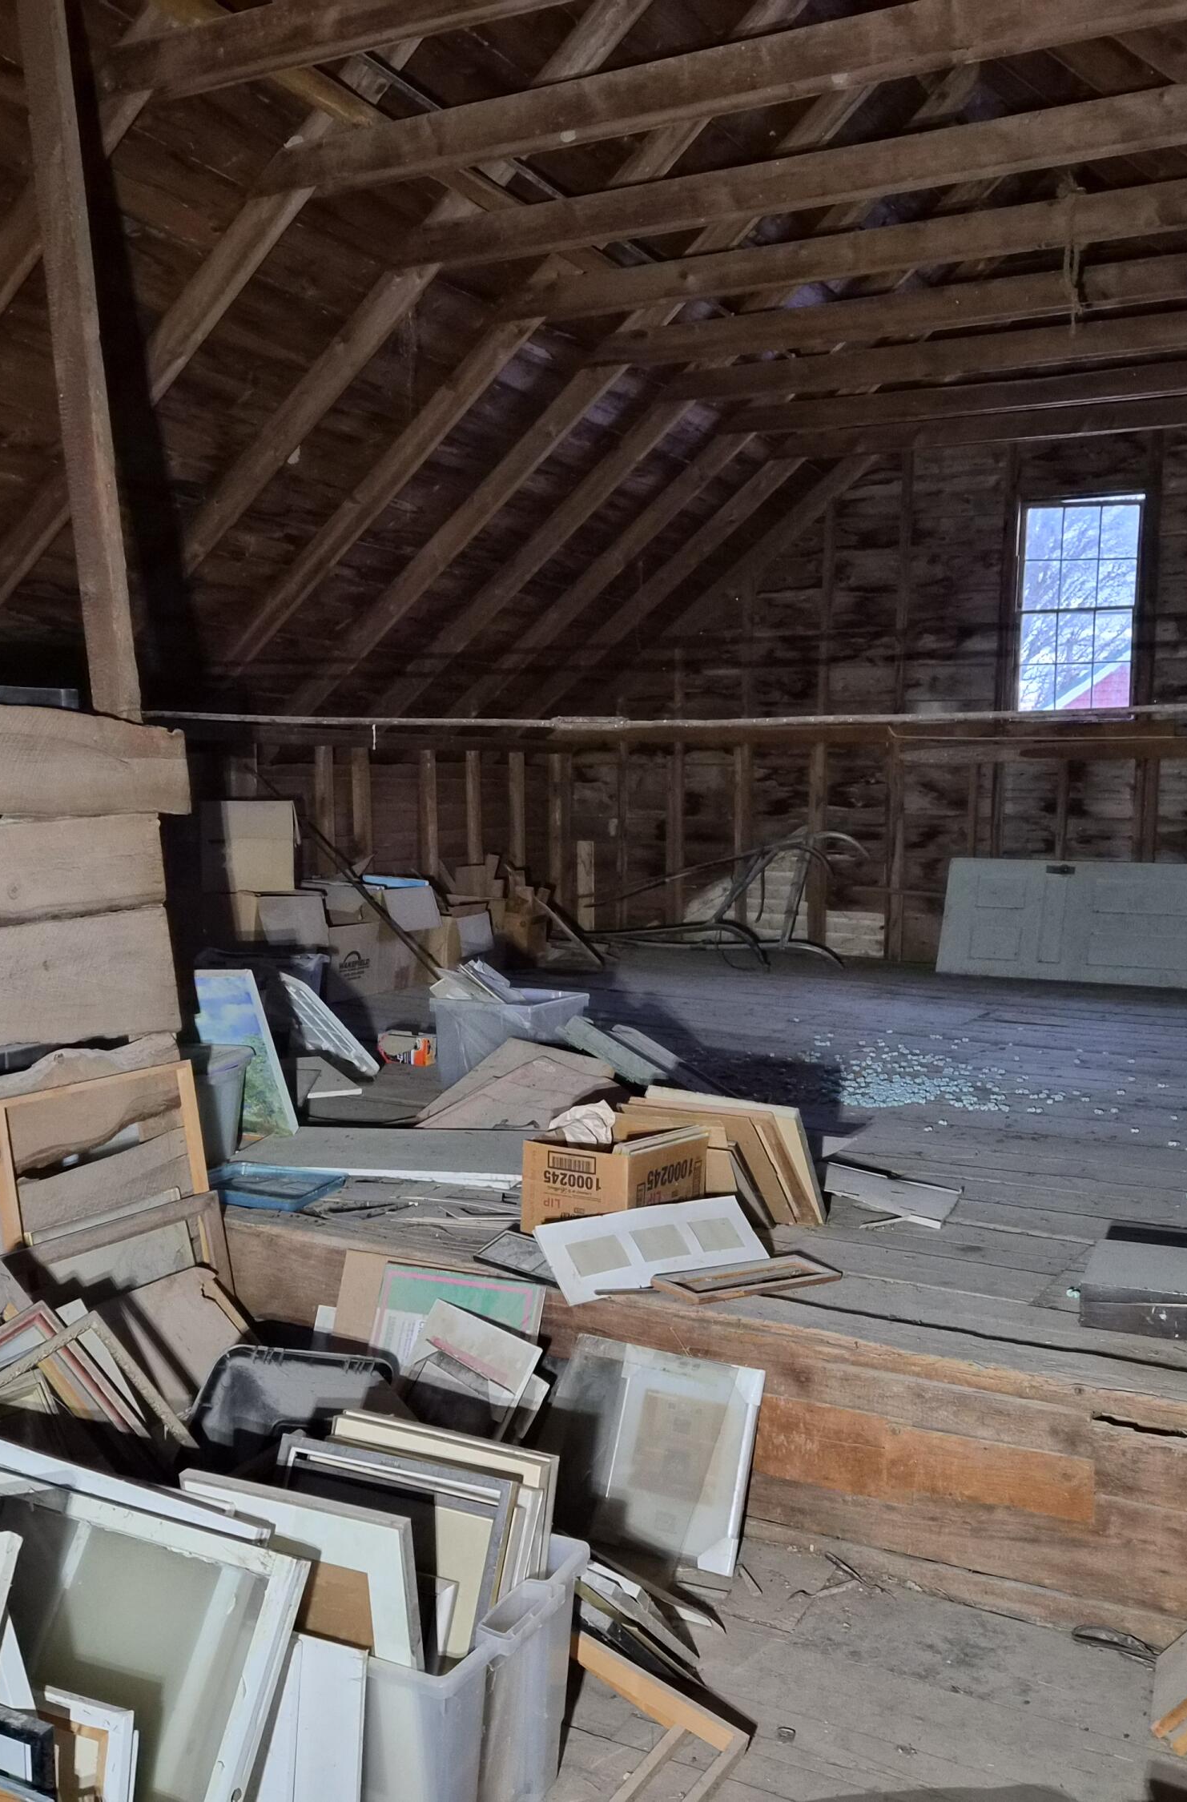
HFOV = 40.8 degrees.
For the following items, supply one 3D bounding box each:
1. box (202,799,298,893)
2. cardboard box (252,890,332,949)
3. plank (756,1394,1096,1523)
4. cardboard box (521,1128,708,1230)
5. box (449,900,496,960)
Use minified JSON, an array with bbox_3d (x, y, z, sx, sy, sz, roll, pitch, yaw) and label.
[{"bbox_3d":[-1.845,-0.296,8.495,0.490,0.469,0.408,0,4,-14],"label":"box"},{"bbox_3d":[-1.815,0.082,8.700,0.388,0.275,0.510,3,4,29],"label":"cardboard box"},{"bbox_3d":[0.682,1.188,3.386,0.734,0.153,0.031,3,4,29],"label":"plank"},{"bbox_3d":[0.065,0.765,4.376,0.342,0.243,0.399,4,4,35],"label":"cardboard box"},{"bbox_3d":[-0.957,0.291,10.279,0.388,0.398,0.500,3,4,29],"label":"box"}]

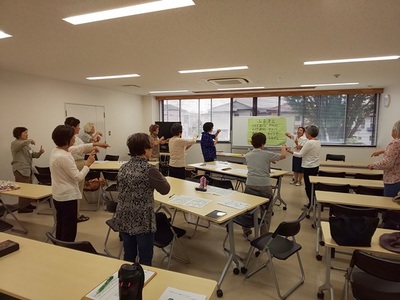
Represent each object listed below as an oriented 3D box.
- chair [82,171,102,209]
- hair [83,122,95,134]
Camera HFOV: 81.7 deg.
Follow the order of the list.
[{"bbox_3d":[-1.990,0.722,4.320,0.450,0.760,0.500,0,7,2],"label":"chair"},{"bbox_3d":[-2.541,-0.495,5.300,0.220,0.230,0.190,-2,7,-17],"label":"hair"}]

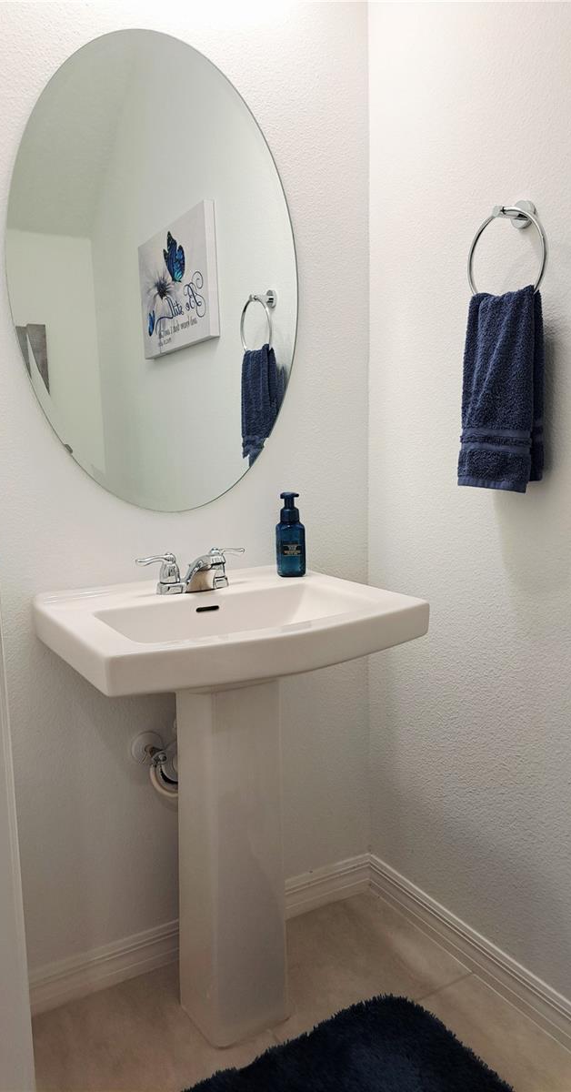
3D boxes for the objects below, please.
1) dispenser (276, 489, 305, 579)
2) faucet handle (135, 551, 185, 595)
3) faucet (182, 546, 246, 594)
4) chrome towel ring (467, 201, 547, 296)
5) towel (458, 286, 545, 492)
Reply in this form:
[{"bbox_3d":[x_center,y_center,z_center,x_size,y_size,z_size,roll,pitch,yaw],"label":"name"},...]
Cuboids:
[{"bbox_3d":[0.013,-0.028,1.615,0.059,0.176,0.059,-3,8,-16],"label":"dispenser"},{"bbox_3d":[-0.236,0.051,1.442,0.092,0.078,0.055,-6,9,-30],"label":"faucet handle"},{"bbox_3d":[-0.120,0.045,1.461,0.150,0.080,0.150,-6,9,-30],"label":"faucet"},{"bbox_3d":[0.401,-0.513,1.335,0.078,0.195,0.180,-6,9,-30],"label":"chrome towel ring"},{"bbox_3d":[0.384,-0.281,1.375,0.065,0.358,0.178,-6,9,-30],"label":"towel"}]

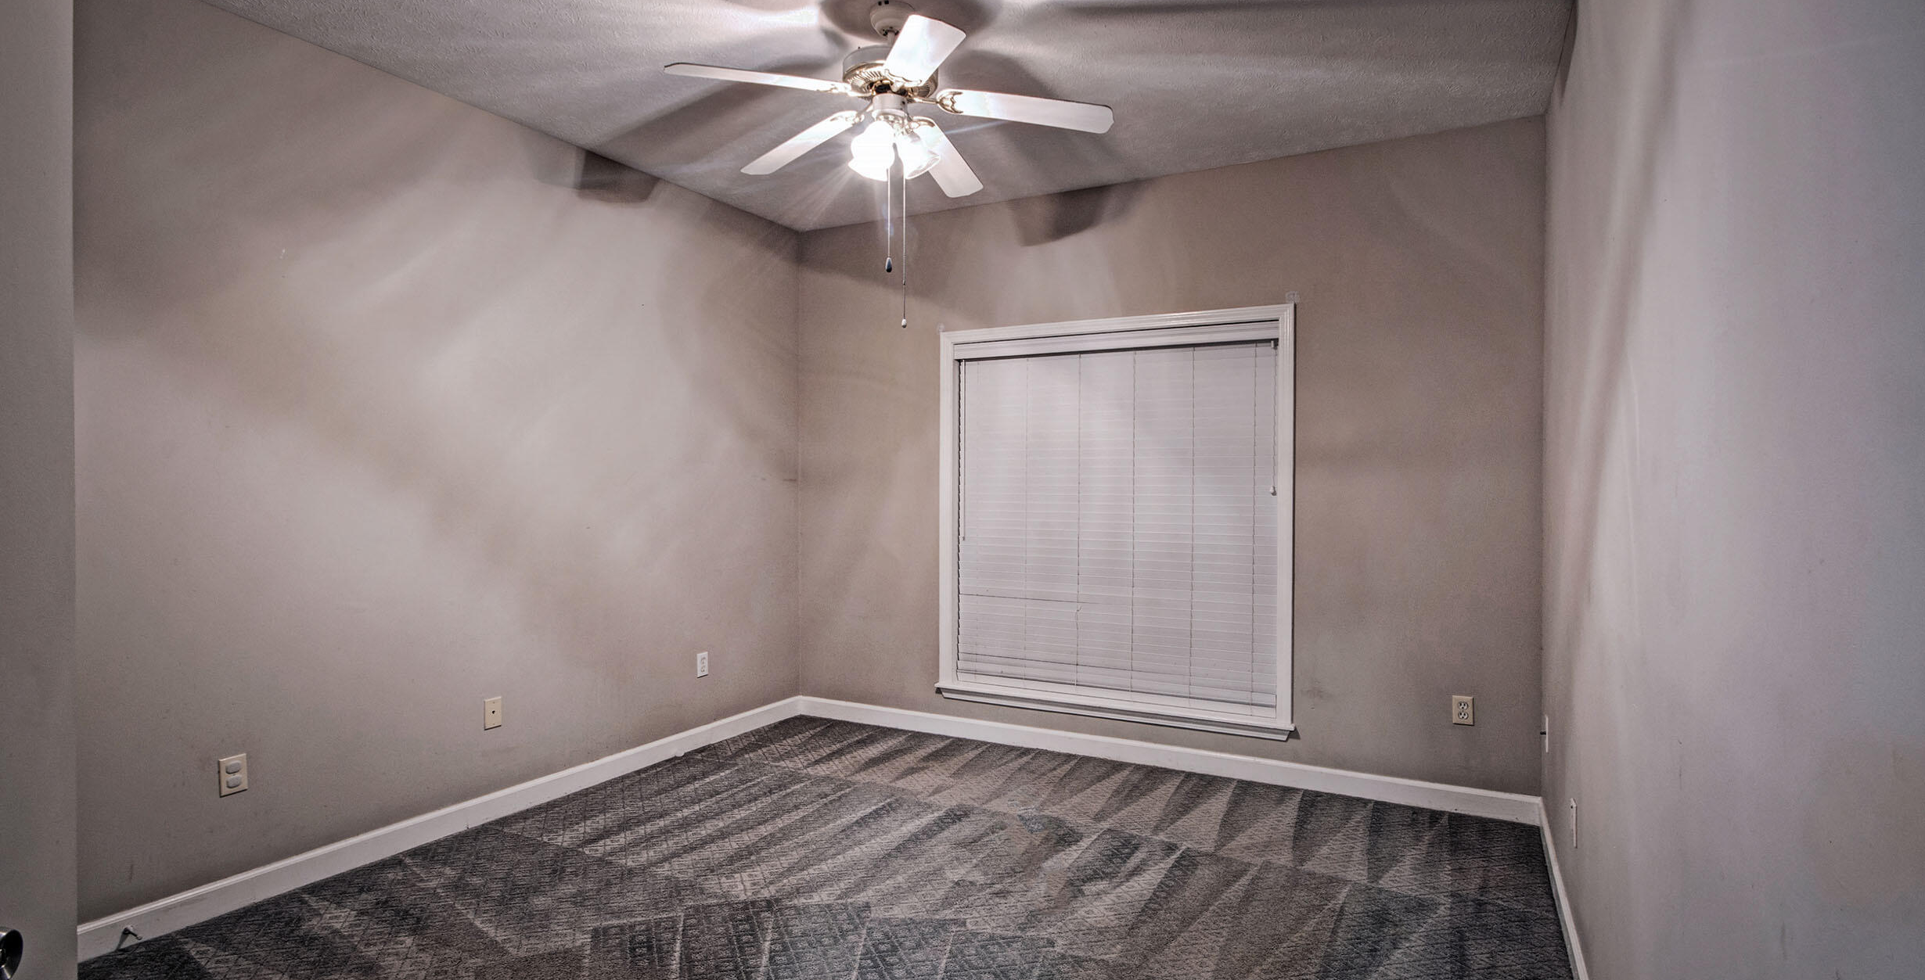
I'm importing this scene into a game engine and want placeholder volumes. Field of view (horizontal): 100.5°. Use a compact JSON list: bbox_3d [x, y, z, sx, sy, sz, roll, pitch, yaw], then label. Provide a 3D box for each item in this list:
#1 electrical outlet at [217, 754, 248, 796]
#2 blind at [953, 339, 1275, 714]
[{"bbox_3d":[-2.234,0.879,2.458,0.014,0.114,0.070,0,0,32],"label":"electrical outlet"},{"bbox_3d":[0.696,0.160,3.856,1.570,1.680,0.050,0,0,25],"label":"blind"}]

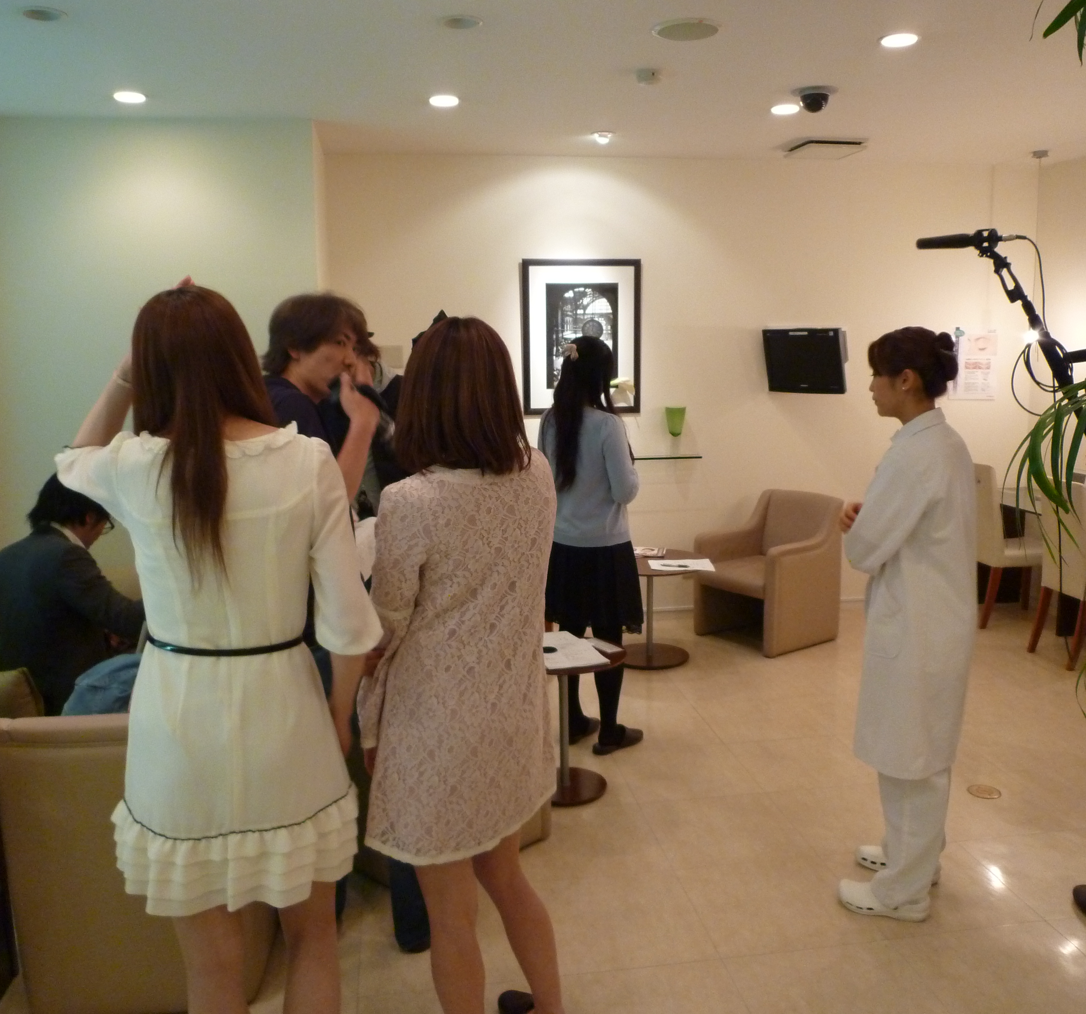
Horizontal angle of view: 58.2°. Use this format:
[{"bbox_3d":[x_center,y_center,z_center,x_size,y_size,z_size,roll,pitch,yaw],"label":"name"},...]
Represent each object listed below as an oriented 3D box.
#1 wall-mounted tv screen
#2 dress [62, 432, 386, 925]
[{"bbox_3d":[1.514,-0.848,5.607,0.465,0.376,0.080,6,28,39],"label":"wall-mounted tv screen"},{"bbox_3d":[-0.538,0.257,1.643,0.530,0.840,0.340,-4,9,-19],"label":"dress"}]

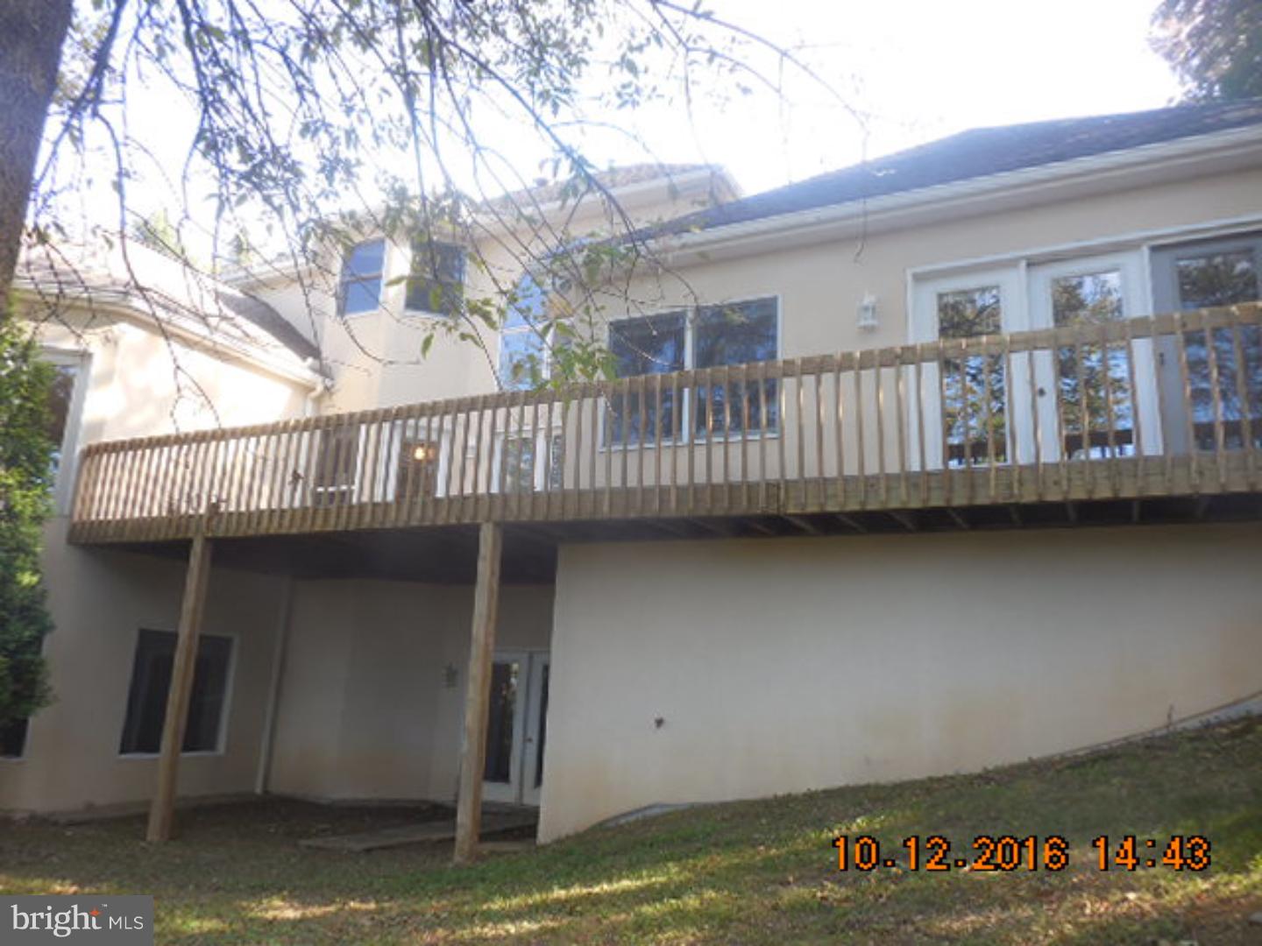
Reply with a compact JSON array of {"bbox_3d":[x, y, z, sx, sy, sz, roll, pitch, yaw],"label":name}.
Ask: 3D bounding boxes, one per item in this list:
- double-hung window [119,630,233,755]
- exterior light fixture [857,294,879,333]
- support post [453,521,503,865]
[{"bbox_3d":[-6.108,2.982,12.343,0.120,1.621,1.590,-4,-14,27],"label":"double-hung window"},{"bbox_3d":[2.137,-1.476,8.252,0.183,0.334,0.195,-4,-14,27],"label":"exterior light fixture"},{"bbox_3d":[-1.322,1.879,7.991,0.140,2.886,0.140,-4,-14,27],"label":"support post"}]

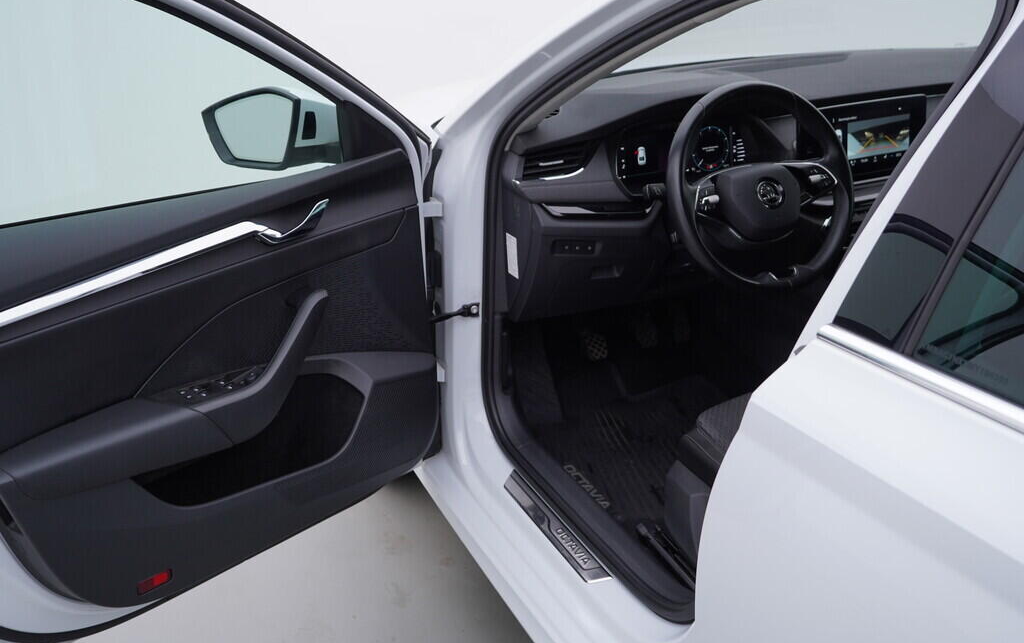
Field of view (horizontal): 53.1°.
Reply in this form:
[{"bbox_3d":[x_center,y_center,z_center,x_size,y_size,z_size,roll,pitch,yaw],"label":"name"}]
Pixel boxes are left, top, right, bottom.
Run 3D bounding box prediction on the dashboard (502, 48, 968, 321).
[{"bbox_3d":[0.624,-0.341,2.209,1.440,0.430,0.570,-11,20,-19],"label":"dashboard"}]

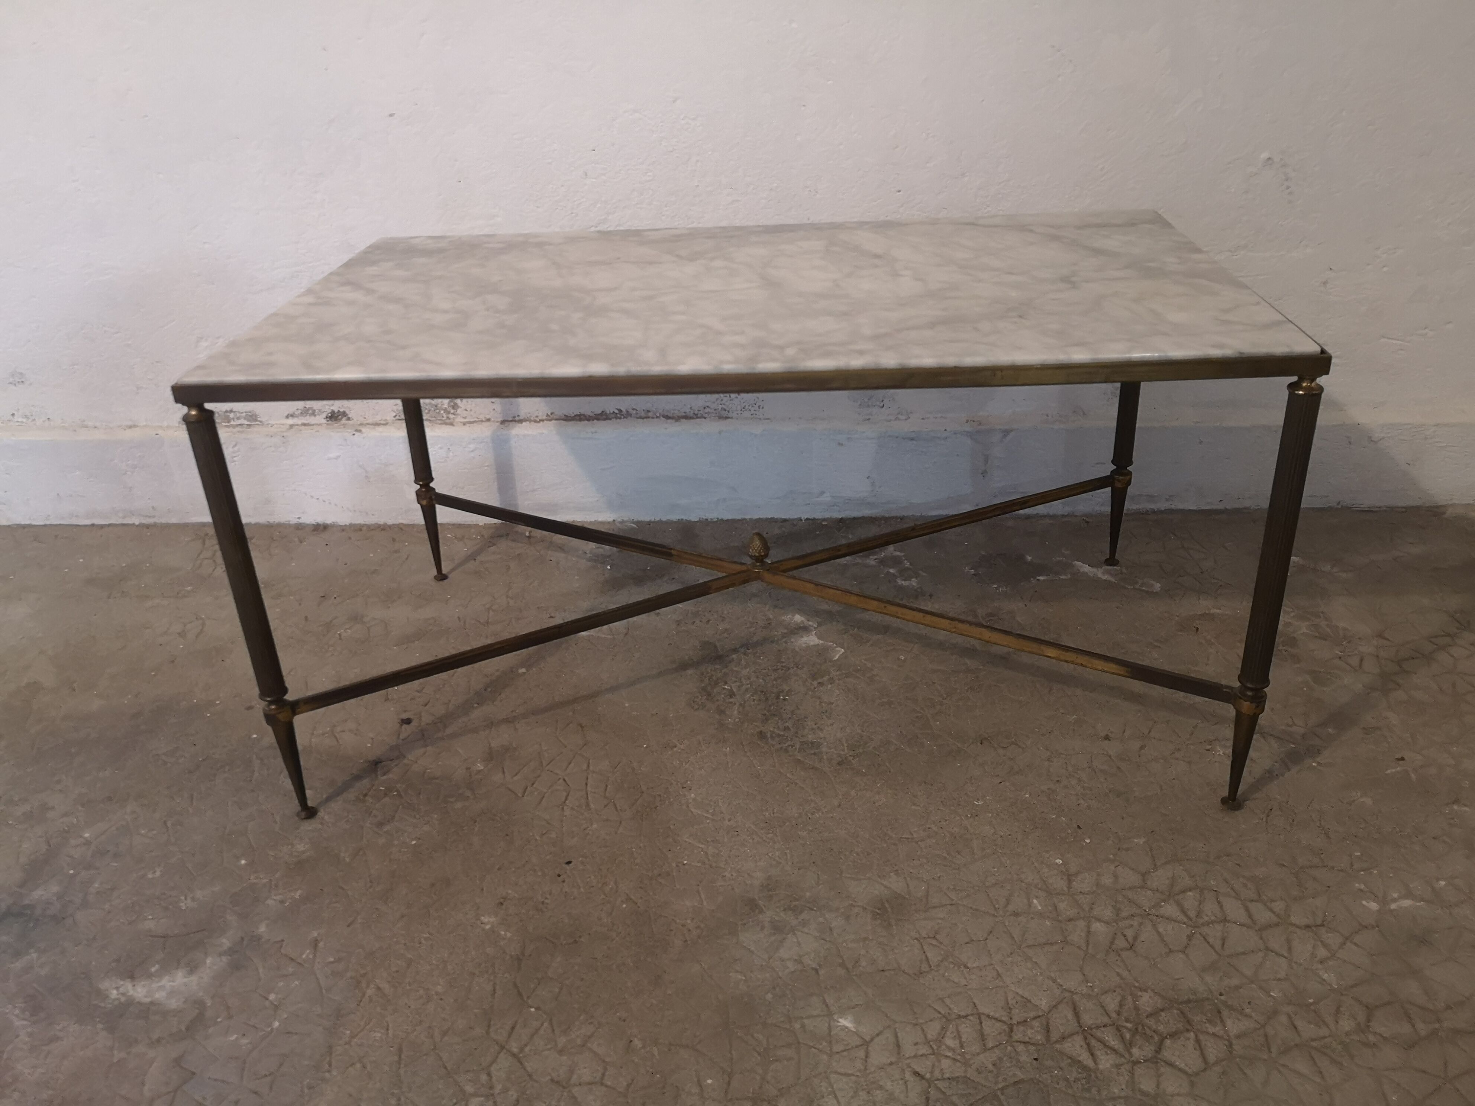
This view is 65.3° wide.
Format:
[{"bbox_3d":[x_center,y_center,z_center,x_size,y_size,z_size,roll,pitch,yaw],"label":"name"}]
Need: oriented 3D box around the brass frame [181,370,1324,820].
[{"bbox_3d":[0.020,-0.055,1.193,0.871,0.429,0.484,-1,28,4],"label":"brass frame"}]

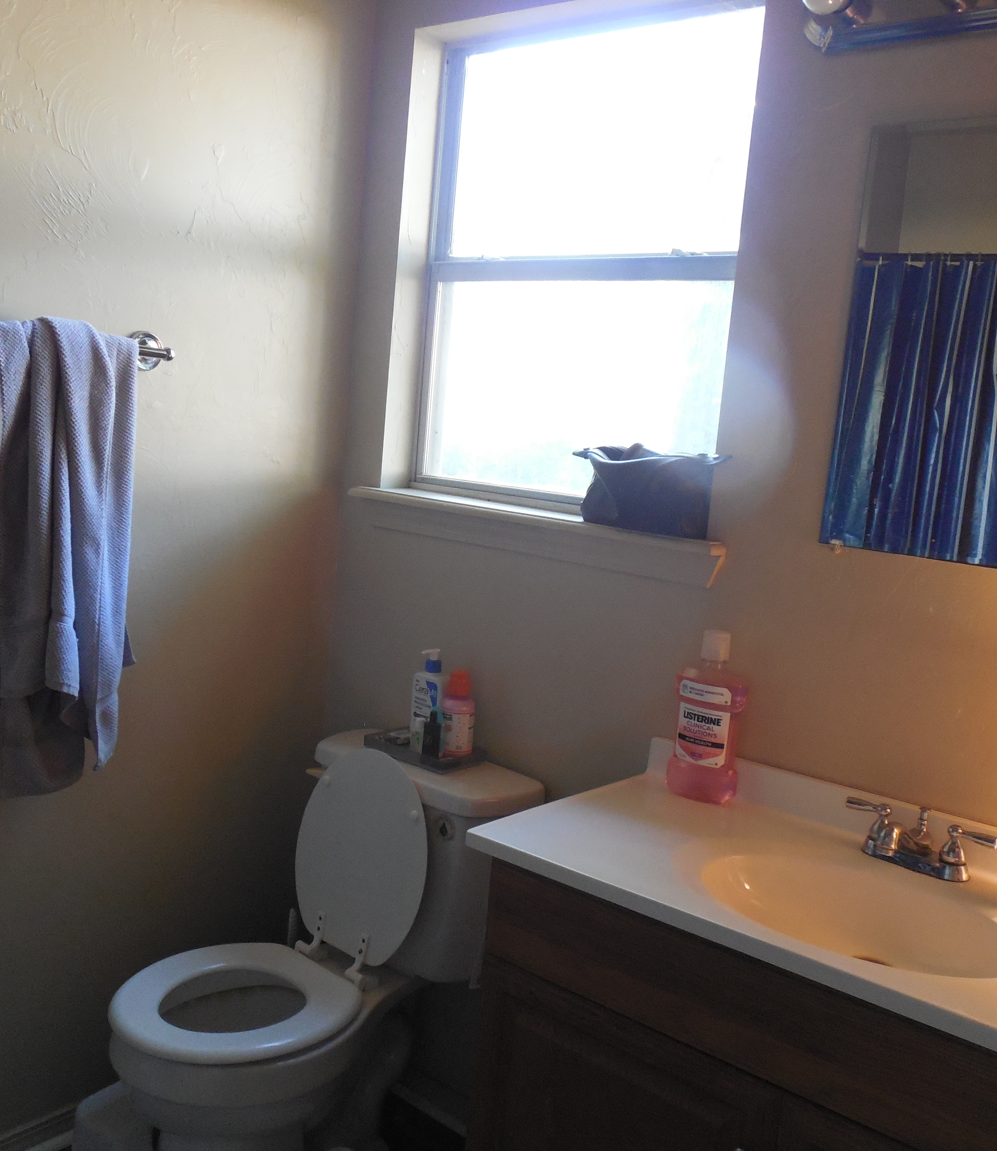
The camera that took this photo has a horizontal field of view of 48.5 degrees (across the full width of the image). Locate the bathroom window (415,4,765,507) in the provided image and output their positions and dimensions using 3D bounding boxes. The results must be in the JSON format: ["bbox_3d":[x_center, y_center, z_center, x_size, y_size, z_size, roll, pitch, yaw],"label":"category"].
[{"bbox_3d":[0.169,-0.571,2.075,0.736,0.879,0.070,11,9,37],"label":"bathroom window"}]

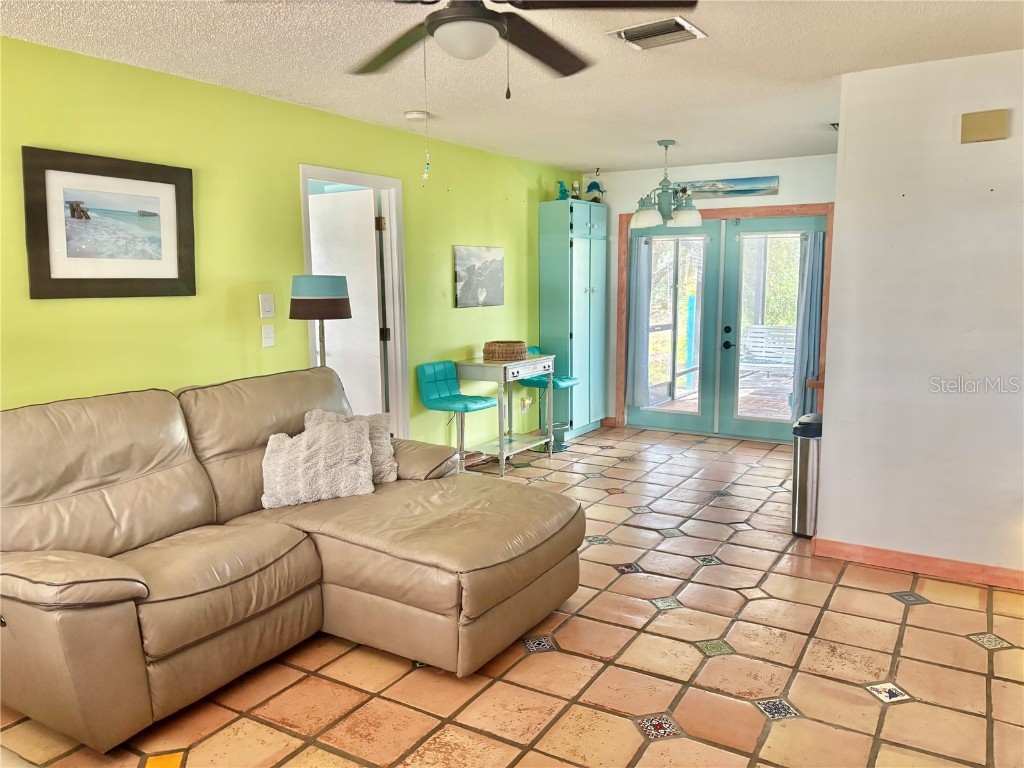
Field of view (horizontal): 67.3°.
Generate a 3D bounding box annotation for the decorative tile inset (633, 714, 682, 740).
[{"bbox_3d":[0.489,1.144,2.557,0.102,0.010,0.102,-2,8,-13],"label":"decorative tile inset"}]

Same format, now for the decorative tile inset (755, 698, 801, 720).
[{"bbox_3d":[0.915,1.125,2.652,0.104,0.010,0.104,-2,8,-13],"label":"decorative tile inset"}]

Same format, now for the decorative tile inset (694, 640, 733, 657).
[{"bbox_3d":[0.816,1.065,3.086,0.104,0.010,0.104,-2,8,-13],"label":"decorative tile inset"}]

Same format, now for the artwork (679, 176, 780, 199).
[{"bbox_3d":[1.875,-1.720,6.780,0.930,0.155,0.030,4,9,31],"label":"artwork"}]

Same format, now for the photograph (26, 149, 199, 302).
[{"bbox_3d":[-1.814,-0.719,3.559,0.030,0.632,0.797,5,10,32],"label":"photograph"}]

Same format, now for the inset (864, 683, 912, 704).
[{"bbox_3d":[1.347,1.108,2.751,0.104,0.010,0.104,-2,8,-13],"label":"inset"}]

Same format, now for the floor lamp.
[{"bbox_3d":[-1.081,0.128,4.451,0.350,1.490,0.350,5,10,32],"label":"floor lamp"}]

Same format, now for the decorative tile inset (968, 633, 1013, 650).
[{"bbox_3d":[1.949,1.053,3.136,0.102,0.010,0.102,-2,8,-13],"label":"decorative tile inset"}]

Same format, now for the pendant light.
[{"bbox_3d":[1.129,-1.461,5.641,0.520,0.641,0.520,5,10,32],"label":"pendant light"}]

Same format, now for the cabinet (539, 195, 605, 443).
[{"bbox_3d":[0.592,-0.594,7.213,0.310,2.140,0.810,4,9,31],"label":"cabinet"}]

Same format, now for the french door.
[{"bbox_3d":[1.893,-0.504,7.031,1.781,1.967,0.080,5,10,32],"label":"french door"}]

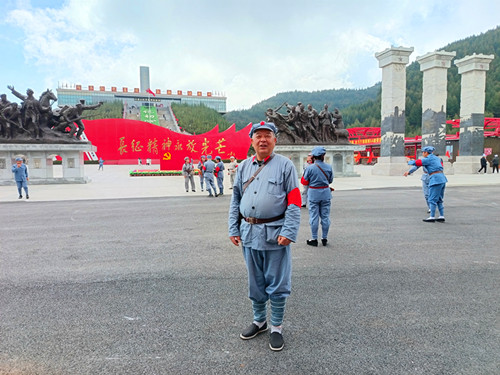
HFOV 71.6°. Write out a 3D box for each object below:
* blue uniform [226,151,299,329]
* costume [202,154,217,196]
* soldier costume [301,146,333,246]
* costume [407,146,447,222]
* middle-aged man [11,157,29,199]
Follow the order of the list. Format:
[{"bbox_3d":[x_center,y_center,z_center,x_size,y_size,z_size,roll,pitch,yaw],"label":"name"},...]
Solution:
[{"bbox_3d":[0.134,0.414,2.825,0.550,1.391,0.370,1,4,18],"label":"blue uniform"},{"bbox_3d":[-1.624,-0.458,14.401,0.560,1.736,0.450,-2,4,-12],"label":"costume"},{"bbox_3d":[1.171,0.137,5.974,0.510,1.661,0.370,-1,4,-10],"label":"soldier costume"},{"bbox_3d":[4.026,-0.083,7.930,0.850,1.695,0.520,1,5,25],"label":"costume"},{"bbox_3d":[-9.638,-0.395,14.482,0.580,1.685,0.420,-3,5,-25],"label":"middle-aged man"}]

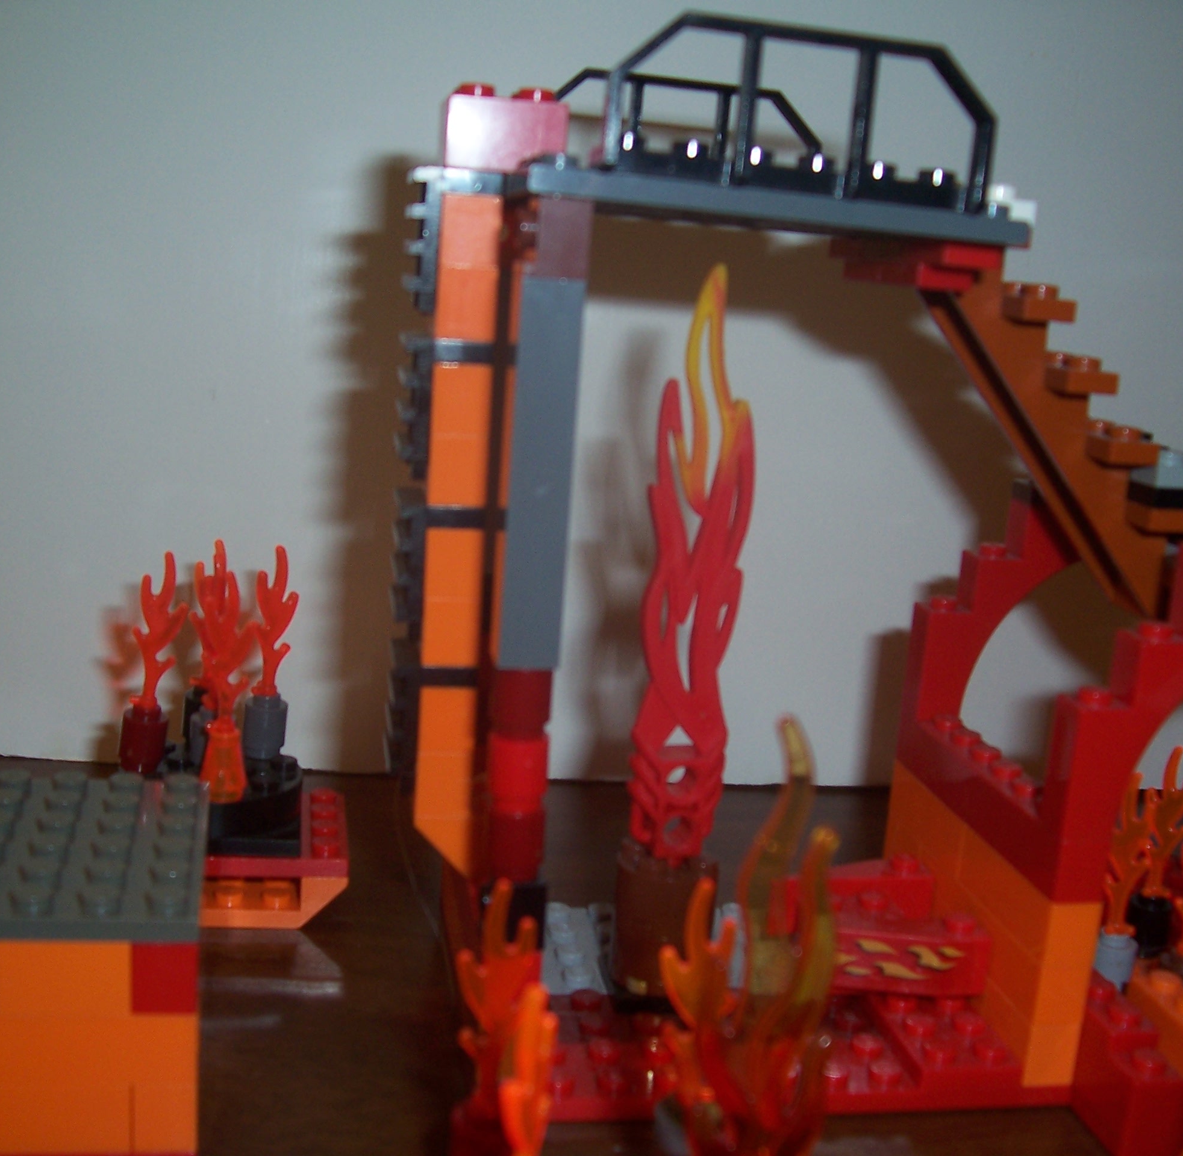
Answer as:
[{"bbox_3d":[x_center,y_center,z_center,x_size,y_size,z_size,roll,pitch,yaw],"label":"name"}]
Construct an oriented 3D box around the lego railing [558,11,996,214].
[{"bbox_3d":[0.020,-0.064,0.215,0.049,0.020,0.068,2,12,-10],"label":"lego railing"}]

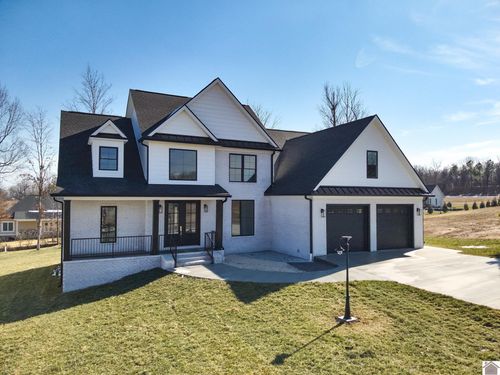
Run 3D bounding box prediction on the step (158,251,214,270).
[{"bbox_3d":[-2.769,3.219,15.388,2.252,0.545,0.838,1,-2,-25],"label":"step"}]

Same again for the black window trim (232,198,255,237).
[{"bbox_3d":[-0.383,1.690,19.256,1.389,1.998,0.101,1,-2,-25],"label":"black window trim"}]

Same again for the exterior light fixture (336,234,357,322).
[{"bbox_3d":[2.532,2.366,9.089,0.424,2.192,0.424,1,-2,-25],"label":"exterior light fixture"}]

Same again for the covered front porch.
[{"bbox_3d":[-4.509,1.697,15.580,6.969,2.737,1.919,1,-2,-25],"label":"covered front porch"}]

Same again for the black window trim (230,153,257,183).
[{"bbox_3d":[-0.381,-1.070,19.337,1.702,1.545,0.101,1,-2,-25],"label":"black window trim"}]

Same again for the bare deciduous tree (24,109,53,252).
[{"bbox_3d":[-18.289,-0.697,30.283,2.222,12.048,2.222,1,-2,-25],"label":"bare deciduous tree"}]

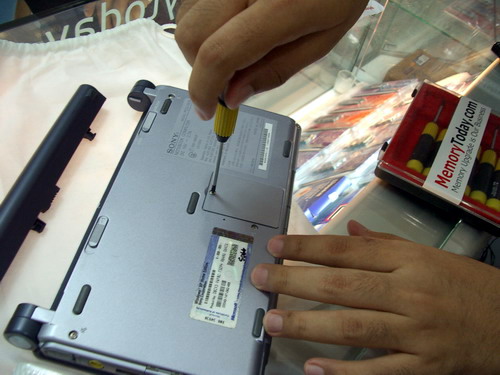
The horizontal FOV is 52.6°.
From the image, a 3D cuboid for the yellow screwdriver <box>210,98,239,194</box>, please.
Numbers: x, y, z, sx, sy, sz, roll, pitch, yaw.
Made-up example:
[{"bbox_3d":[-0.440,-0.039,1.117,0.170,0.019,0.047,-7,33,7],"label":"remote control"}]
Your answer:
[{"bbox_3d":[-0.017,-0.044,0.362,0.017,0.152,0.017,13,48,-1],"label":"yellow screwdriver"}]

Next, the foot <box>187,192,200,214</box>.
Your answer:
[{"bbox_3d":[-0.046,0.013,0.406,0.006,0.003,0.021,14,48,-2],"label":"foot"}]

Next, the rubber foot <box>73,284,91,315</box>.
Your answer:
[{"bbox_3d":[-0.112,0.074,0.336,0.006,0.003,0.021,14,48,-2],"label":"rubber foot"}]

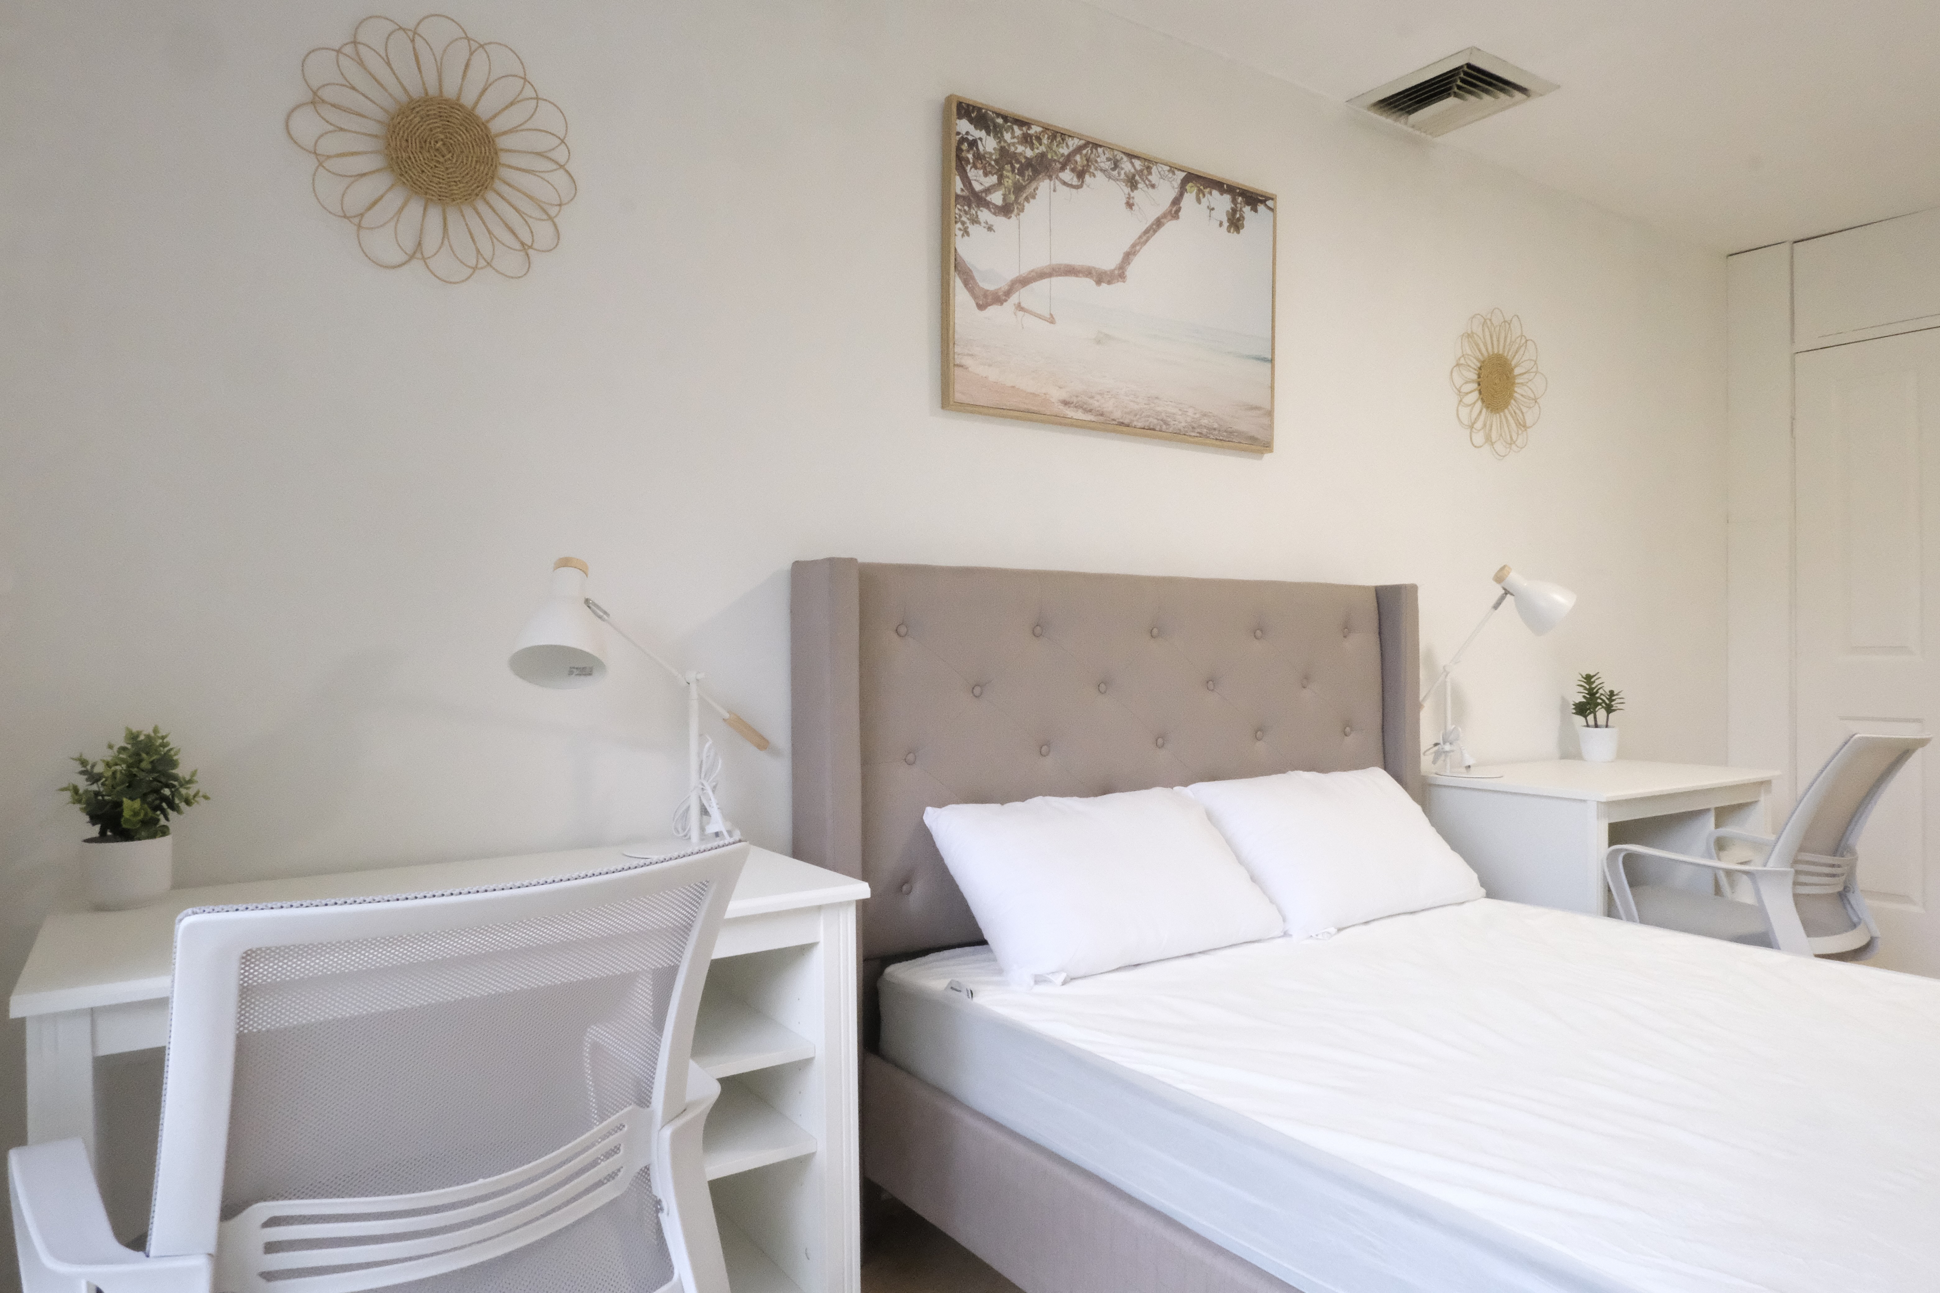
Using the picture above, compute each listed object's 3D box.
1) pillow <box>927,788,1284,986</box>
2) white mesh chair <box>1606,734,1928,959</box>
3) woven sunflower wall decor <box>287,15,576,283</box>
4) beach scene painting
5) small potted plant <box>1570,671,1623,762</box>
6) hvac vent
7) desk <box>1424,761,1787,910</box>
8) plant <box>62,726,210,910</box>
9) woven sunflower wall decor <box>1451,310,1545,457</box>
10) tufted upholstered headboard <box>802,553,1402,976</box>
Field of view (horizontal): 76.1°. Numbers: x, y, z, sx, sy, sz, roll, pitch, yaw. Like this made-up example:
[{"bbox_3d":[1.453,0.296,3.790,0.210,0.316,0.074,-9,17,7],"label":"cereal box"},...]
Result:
[{"bbox_3d":[0.267,0.426,2.343,0.650,0.420,0.160,0,-42,-34],"label":"pillow"},{"bbox_3d":[1.686,0.614,2.675,0.580,0.905,0.580,0,0,-34],"label":"white mesh chair"},{"bbox_3d":[-0.812,-0.762,1.901,0.415,0.405,0.035,0,0,-34],"label":"woven sunflower wall decor"},{"bbox_3d":[0.334,-0.762,2.682,0.905,0.605,0.040,0,0,-34],"label":"beach scene painting"},{"bbox_3d":[1.839,0.208,3.627,0.125,0.250,0.125,0,0,-34],"label":"small potted plant"},{"bbox_3d":[1.175,-1.340,3.021,0.352,0.030,0.348,0,0,-34],"label":"hvac vent"},{"bbox_3d":[1.654,0.698,3.265,0.930,0.730,0.510,0,0,-36],"label":"desk"},{"bbox_3d":[-1.096,0.221,1.628,0.155,0.222,0.155,0,0,-34],"label":"plant"},{"bbox_3d":[1.482,-0.733,3.464,0.420,0.410,0.035,0,0,-34],"label":"woven sunflower wall decor"},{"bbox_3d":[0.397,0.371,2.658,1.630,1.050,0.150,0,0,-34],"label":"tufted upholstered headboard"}]

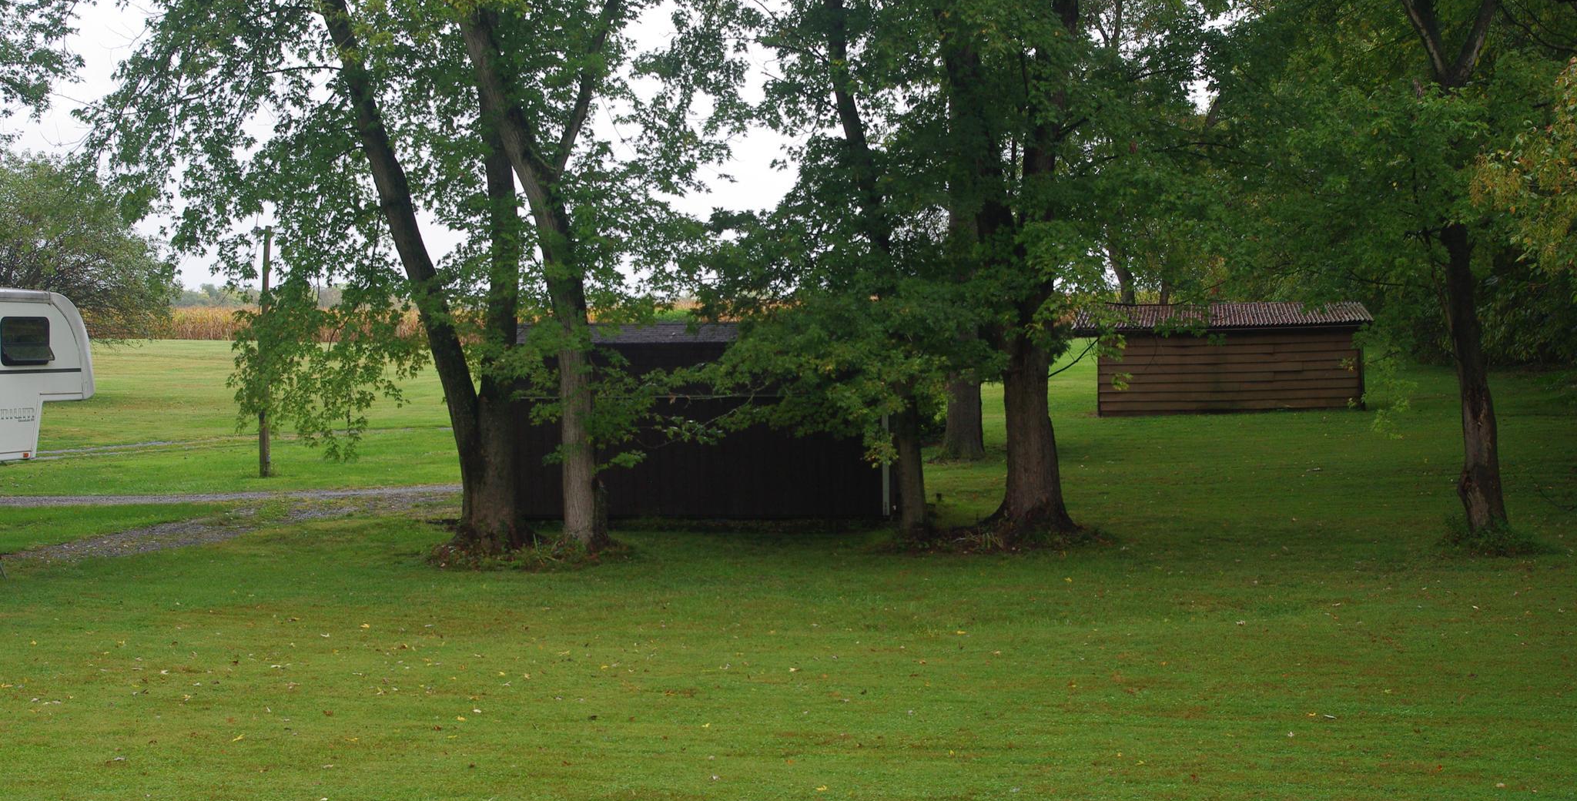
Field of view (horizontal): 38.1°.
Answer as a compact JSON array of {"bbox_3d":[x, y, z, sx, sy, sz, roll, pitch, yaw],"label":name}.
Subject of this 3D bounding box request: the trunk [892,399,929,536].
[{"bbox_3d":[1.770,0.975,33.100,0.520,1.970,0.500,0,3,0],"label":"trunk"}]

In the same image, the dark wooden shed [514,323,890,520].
[{"bbox_3d":[-1.300,0.243,37.436,6.100,2.950,4.300,0,3,5],"label":"dark wooden shed"}]

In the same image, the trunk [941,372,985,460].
[{"bbox_3d":[3.440,0.316,45.000,0.850,1.750,0.850,0,3,0],"label":"trunk"}]

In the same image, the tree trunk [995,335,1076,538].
[{"bbox_3d":[3.564,0.525,32.900,1.120,2.900,1.050,0,3,0],"label":"tree trunk"}]

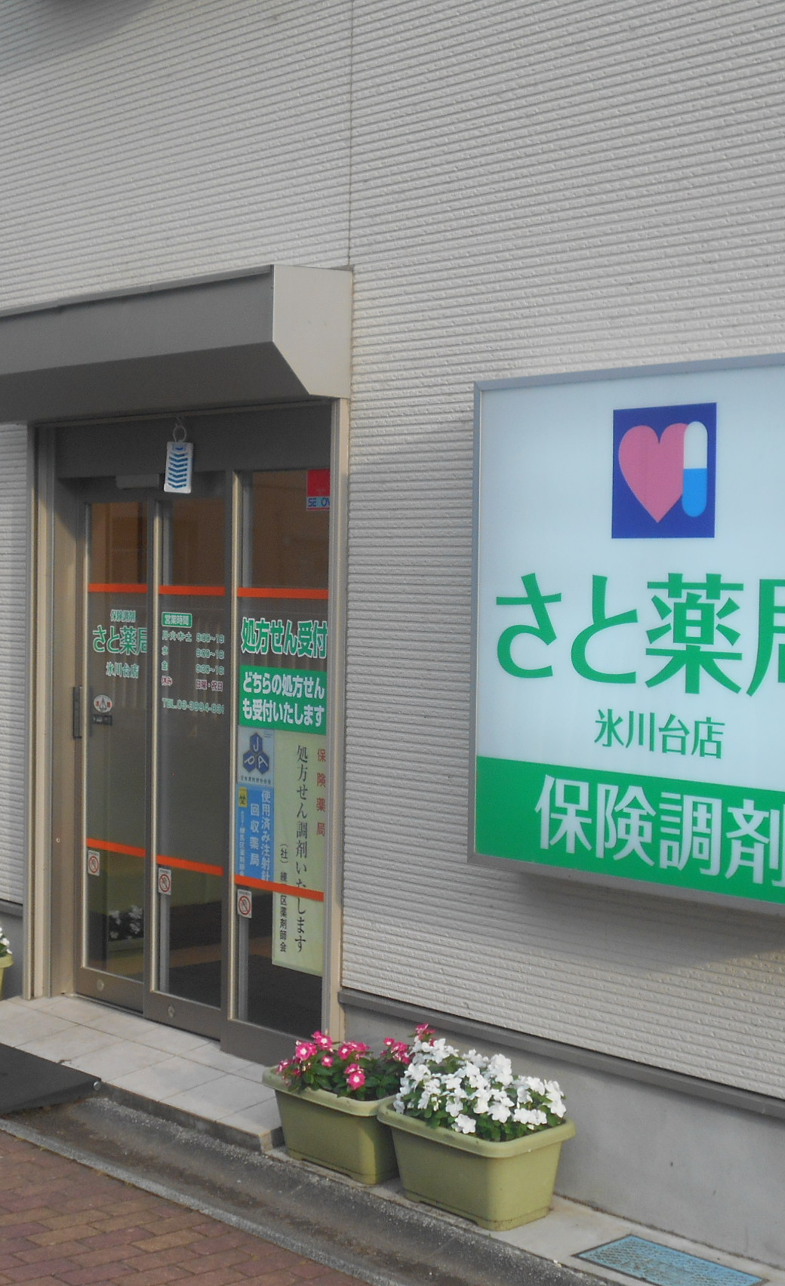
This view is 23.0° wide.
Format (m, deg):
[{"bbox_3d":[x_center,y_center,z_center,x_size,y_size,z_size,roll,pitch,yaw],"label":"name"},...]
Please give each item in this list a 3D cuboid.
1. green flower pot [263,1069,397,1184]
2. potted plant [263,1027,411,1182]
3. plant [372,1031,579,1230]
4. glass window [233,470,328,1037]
[{"bbox_3d":[-0.123,1.429,5.762,0.326,0.245,0.518,-1,3,-42],"label":"green flower pot"},{"bbox_3d":[-0.118,1.349,5.758,0.326,0.405,0.518,-1,3,-42],"label":"potted plant"},{"bbox_3d":[0.232,1.355,5.394,0.326,0.430,0.518,-1,3,-42],"label":"plant"},{"bbox_3d":[-0.354,0.372,6.530,0.050,1.903,0.560,-1,3,-42],"label":"glass window"}]

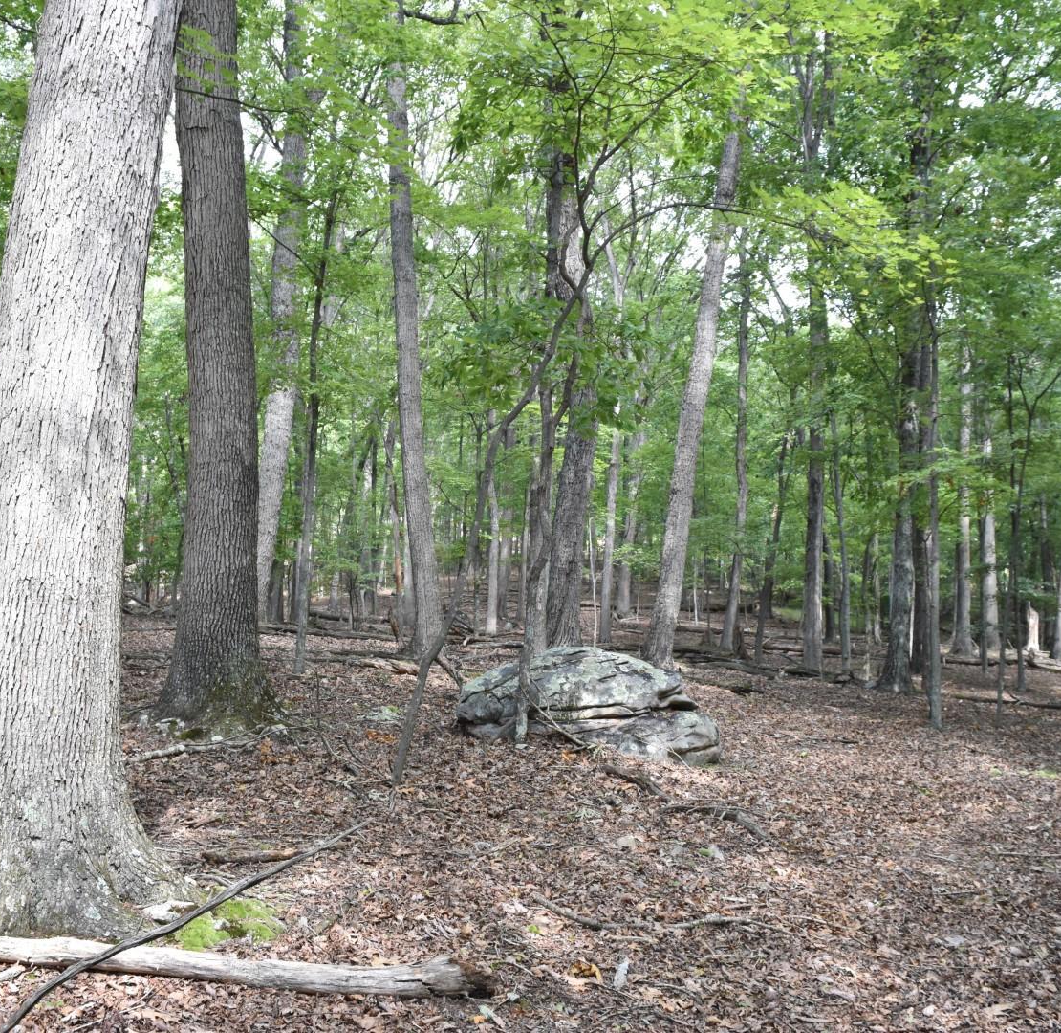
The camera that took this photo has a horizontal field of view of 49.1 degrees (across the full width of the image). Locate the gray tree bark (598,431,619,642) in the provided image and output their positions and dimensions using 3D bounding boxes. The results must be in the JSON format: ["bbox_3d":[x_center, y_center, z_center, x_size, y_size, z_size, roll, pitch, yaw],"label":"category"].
[{"bbox_3d":[1.732,0.399,25.189,0.286,4.692,0.286,2,-3,4],"label":"gray tree bark"}]

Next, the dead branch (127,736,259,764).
[{"bbox_3d":[-2.414,1.667,8.409,0.180,0.110,1.176,1,-2,34],"label":"dead branch"}]

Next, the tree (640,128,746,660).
[{"bbox_3d":[2.693,-2.045,18.843,0.482,8.981,0.482,7,-3,7],"label":"tree"}]

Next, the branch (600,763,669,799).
[{"bbox_3d":[0.699,1.791,7.965,0.150,0.100,0.954,3,-2,-23],"label":"branch"}]

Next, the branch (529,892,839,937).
[{"bbox_3d":[0.664,1.714,5.041,1.328,0.060,0.330,2,-2,8],"label":"branch"}]

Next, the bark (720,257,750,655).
[{"bbox_3d":[4.046,-1.199,22.775,0.328,7.770,0.328,2,-3,10],"label":"bark"}]

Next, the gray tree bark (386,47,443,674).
[{"bbox_3d":[-1.980,-2.716,19.378,0.515,10.026,0.515,-3,-3,-5],"label":"gray tree bark"}]

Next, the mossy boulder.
[{"bbox_3d":[0.492,1.523,9.550,2.050,0.950,1.300,0,-4,15],"label":"mossy boulder"}]

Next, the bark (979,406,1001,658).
[{"bbox_3d":[9.575,0.305,24.219,0.375,5.260,0.375,-1,-3,22],"label":"bark"}]

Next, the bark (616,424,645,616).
[{"bbox_3d":[2.771,0.163,32.239,0.433,5.246,0.433,4,-3,5],"label":"bark"}]

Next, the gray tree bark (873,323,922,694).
[{"bbox_3d":[5.686,-0.143,17.748,0.456,5.574,0.456,3,-3,18],"label":"gray tree bark"}]

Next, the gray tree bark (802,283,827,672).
[{"bbox_3d":[4.226,-0.577,17.300,0.340,5.806,0.340,1,-3,0],"label":"gray tree bark"}]

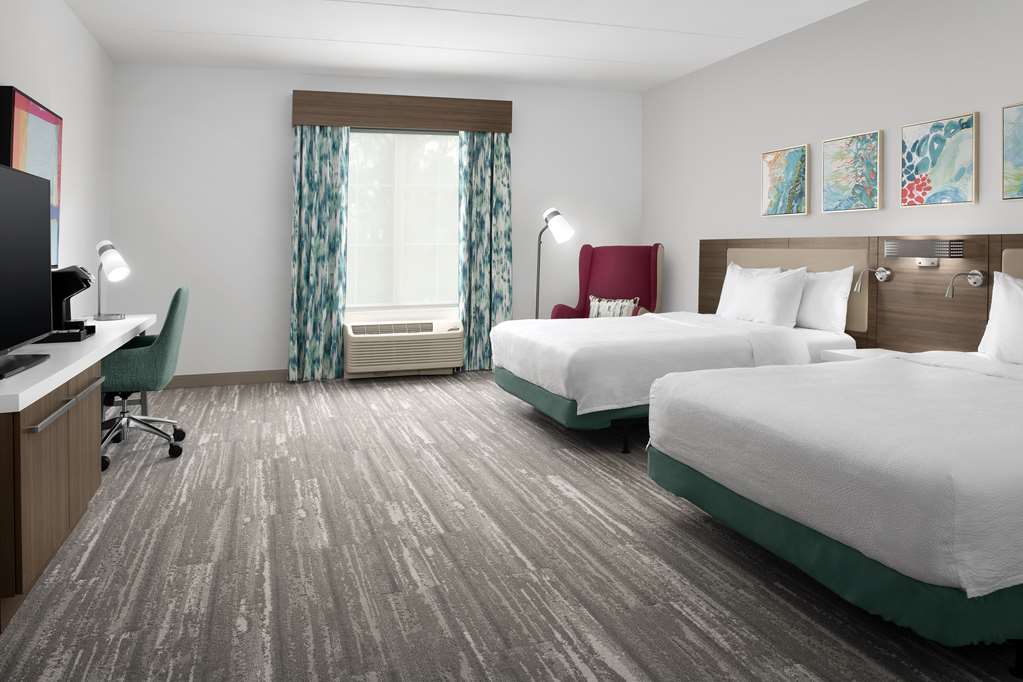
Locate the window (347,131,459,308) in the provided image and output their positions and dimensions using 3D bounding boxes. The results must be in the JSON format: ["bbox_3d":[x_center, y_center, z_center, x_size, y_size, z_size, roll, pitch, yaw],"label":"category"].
[{"bbox_3d":[-1.026,-1.168,6.501,1.097,1.731,0.100,-2,7,-18],"label":"window"}]

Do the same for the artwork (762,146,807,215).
[{"bbox_3d":[1.974,-1.153,4.930,0.040,0.470,0.460,-2,8,-16],"label":"artwork"}]

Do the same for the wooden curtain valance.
[{"bbox_3d":[-0.983,-2.112,6.372,2.017,0.321,0.190,-2,7,-18],"label":"wooden curtain valance"}]

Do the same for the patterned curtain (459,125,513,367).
[{"bbox_3d":[-0.248,-0.879,6.585,0.540,2.317,0.140,-2,7,-18],"label":"patterned curtain"}]

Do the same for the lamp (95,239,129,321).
[{"bbox_3d":[-2.904,-0.439,4.950,0.240,0.560,0.160,4,8,28],"label":"lamp"}]

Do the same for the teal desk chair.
[{"bbox_3d":[-2.235,0.190,3.930,0.630,0.940,0.620,-2,7,-18],"label":"teal desk chair"}]

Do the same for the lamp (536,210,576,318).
[{"bbox_3d":[0.390,-0.445,6.330,0.450,1.571,0.260,4,7,30],"label":"lamp"}]

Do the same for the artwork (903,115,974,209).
[{"bbox_3d":[2.411,-1.013,3.850,0.040,0.470,0.450,-2,8,-16],"label":"artwork"}]

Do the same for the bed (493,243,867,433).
[{"bbox_3d":[1.041,-0.030,4.580,1.980,1.190,1.460,-2,8,-16],"label":"bed"}]

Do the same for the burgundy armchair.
[{"bbox_3d":[0.875,-0.266,6.150,0.780,1.220,0.800,5,9,33],"label":"burgundy armchair"}]

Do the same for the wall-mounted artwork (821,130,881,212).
[{"bbox_3d":[2.296,-1.124,4.594,0.040,0.509,0.490,-2,7,-18],"label":"wall-mounted artwork"}]

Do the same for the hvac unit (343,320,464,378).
[{"bbox_3d":[-1.009,0.080,6.400,1.080,0.440,0.240,-2,8,-17],"label":"hvac unit"}]

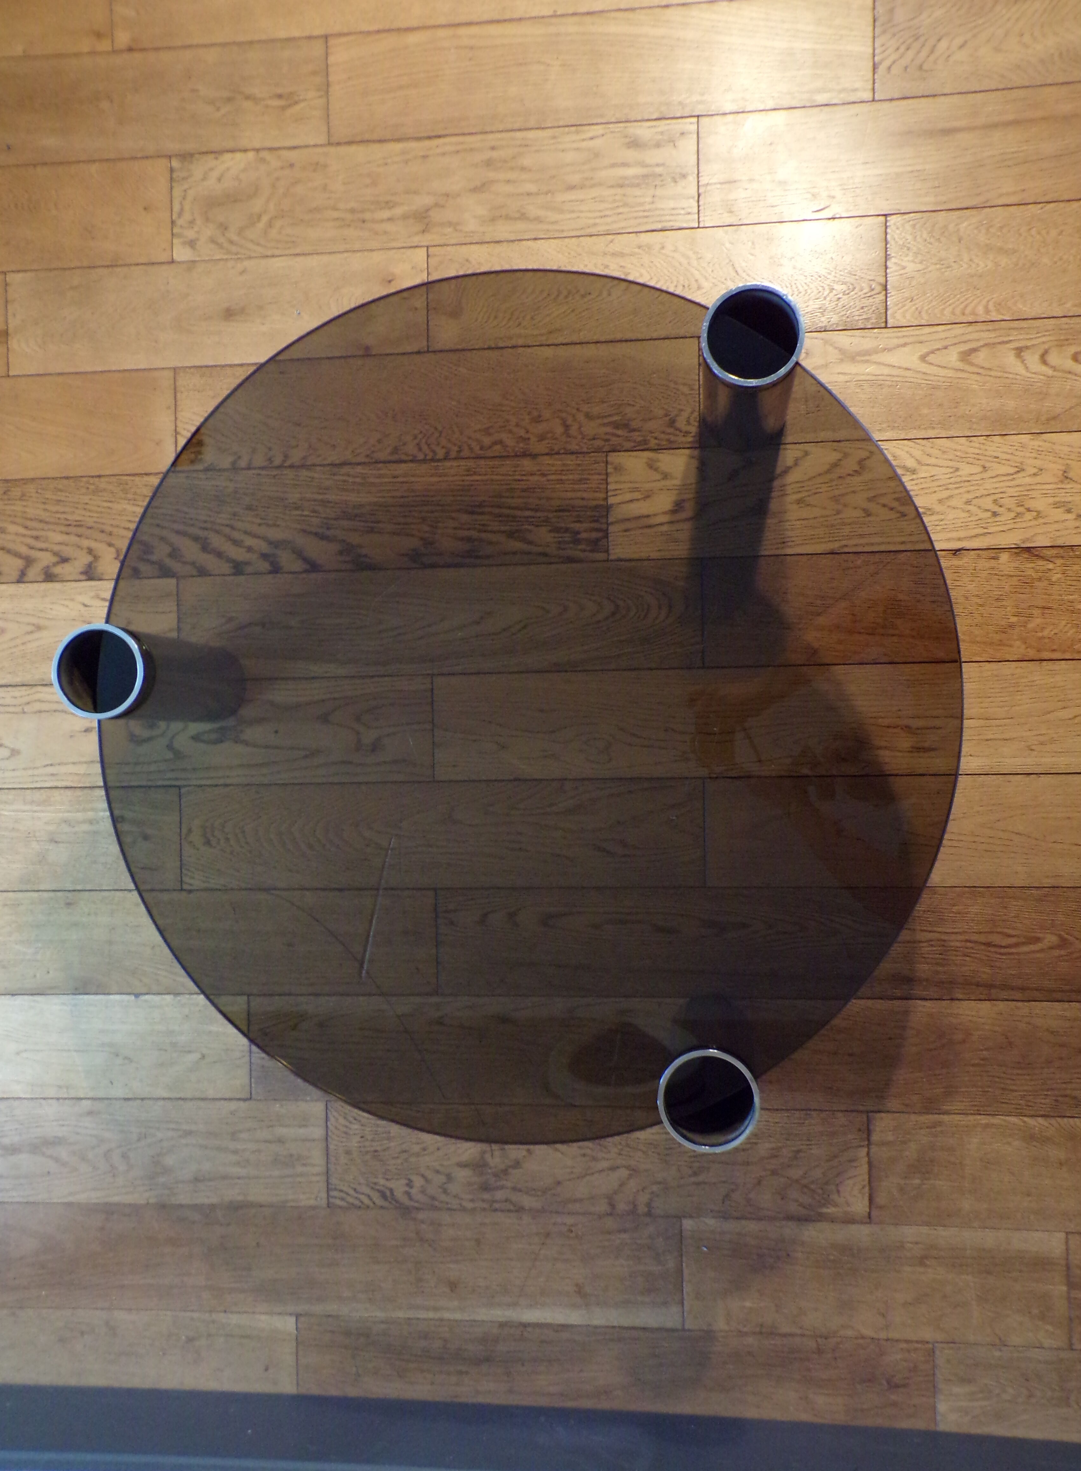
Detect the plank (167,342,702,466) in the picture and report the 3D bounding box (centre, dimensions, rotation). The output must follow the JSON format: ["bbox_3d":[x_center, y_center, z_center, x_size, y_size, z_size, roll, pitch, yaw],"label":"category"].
[{"bbox_3d":[-0.122,-0.369,1.345,0.597,0.020,0.121,-1,90,7],"label":"plank"}]

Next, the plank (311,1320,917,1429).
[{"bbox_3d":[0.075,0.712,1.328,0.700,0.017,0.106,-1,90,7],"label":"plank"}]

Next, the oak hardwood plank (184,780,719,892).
[{"bbox_3d":[-0.117,0.113,1.349,0.600,0.017,0.120,-1,90,7],"label":"oak hardwood plank"}]

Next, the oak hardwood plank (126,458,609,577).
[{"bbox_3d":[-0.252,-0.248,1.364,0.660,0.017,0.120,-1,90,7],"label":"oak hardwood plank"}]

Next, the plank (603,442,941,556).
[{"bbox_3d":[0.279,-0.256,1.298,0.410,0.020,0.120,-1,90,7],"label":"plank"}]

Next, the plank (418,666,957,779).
[{"bbox_3d":[0.200,-0.014,1.308,0.640,0.020,0.121,-1,90,7],"label":"plank"}]

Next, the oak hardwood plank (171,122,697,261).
[{"bbox_3d":[-0.125,-0.612,1.348,0.600,0.017,0.120,-1,90,7],"label":"oak hardwood plank"}]

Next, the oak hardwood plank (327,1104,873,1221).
[{"bbox_3d":[0.058,0.472,1.330,0.600,0.017,0.120,-1,90,7],"label":"oak hardwood plank"}]

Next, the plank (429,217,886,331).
[{"bbox_3d":[0.124,-0.495,1.320,0.500,0.017,0.120,-1,90,7],"label":"plank"}]

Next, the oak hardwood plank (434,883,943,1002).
[{"bbox_3d":[0.192,0.226,1.308,0.620,0.020,0.119,-1,90,7],"label":"oak hardwood plank"}]

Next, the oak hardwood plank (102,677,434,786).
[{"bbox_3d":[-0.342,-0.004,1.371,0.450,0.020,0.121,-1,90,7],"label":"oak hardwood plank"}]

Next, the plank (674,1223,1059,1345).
[{"bbox_3d":[0.358,0.586,1.289,0.403,0.020,0.125,-1,90,7],"label":"plank"}]

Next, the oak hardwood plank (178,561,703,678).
[{"bbox_3d":[-0.119,-0.130,1.349,0.600,0.017,0.120,-1,90,7],"label":"oak hardwood plank"}]

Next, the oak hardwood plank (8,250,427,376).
[{"bbox_3d":[-0.374,-0.485,1.375,0.500,0.020,0.120,-1,90,7],"label":"oak hardwood plank"}]

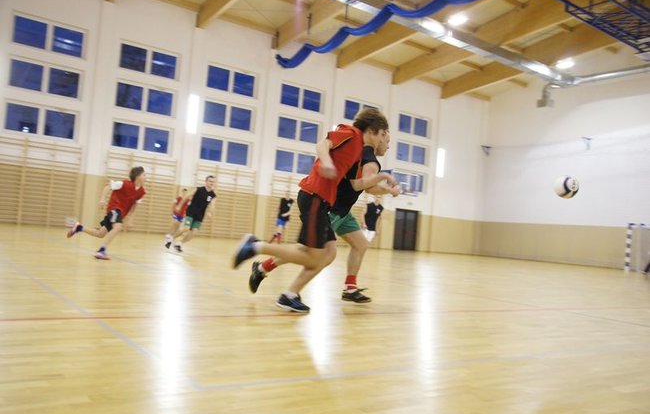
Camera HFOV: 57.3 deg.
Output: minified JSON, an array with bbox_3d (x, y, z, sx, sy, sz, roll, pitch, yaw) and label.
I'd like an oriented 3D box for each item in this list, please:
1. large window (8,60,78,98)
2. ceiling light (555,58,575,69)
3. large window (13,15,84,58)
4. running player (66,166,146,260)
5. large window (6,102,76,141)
[{"bbox_3d":[-10.067,-4.593,21.405,2.296,0.965,0.150,6,-3,-36],"label":"large window"},{"bbox_3d":[11.241,-6.721,27.878,0.450,0.200,0.900,6,-3,-36],"label":"ceiling light"},{"bbox_3d":[-9.940,-6.119,21.467,2.296,0.965,0.150,6,-3,-36],"label":"large window"},{"bbox_3d":[-3.031,0.057,8.258,0.950,1.310,0.570,4,-2,18],"label":"running player"},{"bbox_3d":[-10.026,-3.009,21.020,2.250,0.970,0.140,6,-3,-36],"label":"large window"}]

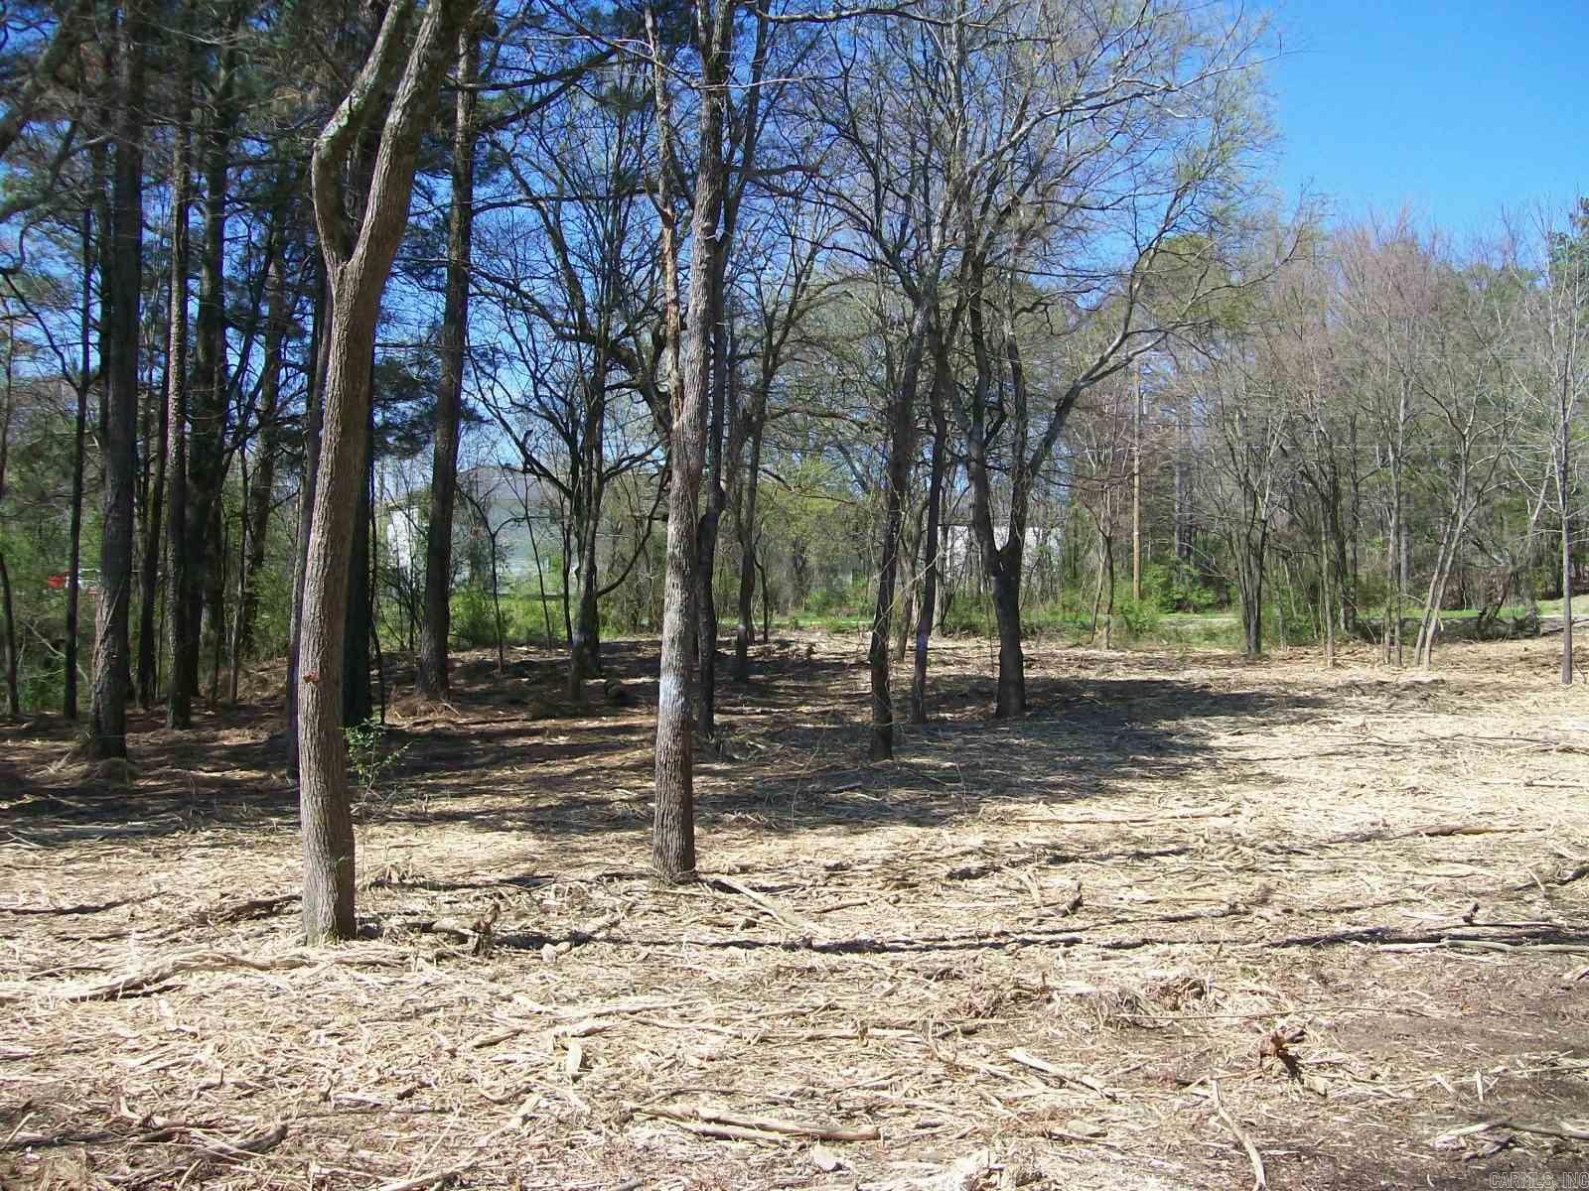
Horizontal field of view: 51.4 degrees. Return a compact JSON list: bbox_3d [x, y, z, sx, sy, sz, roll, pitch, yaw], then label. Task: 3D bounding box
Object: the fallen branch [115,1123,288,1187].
[{"bbox_3d":[-1.585,1.467,4.450,0.438,0.090,0.190,-1,1,-36],"label":"fallen branch"}]

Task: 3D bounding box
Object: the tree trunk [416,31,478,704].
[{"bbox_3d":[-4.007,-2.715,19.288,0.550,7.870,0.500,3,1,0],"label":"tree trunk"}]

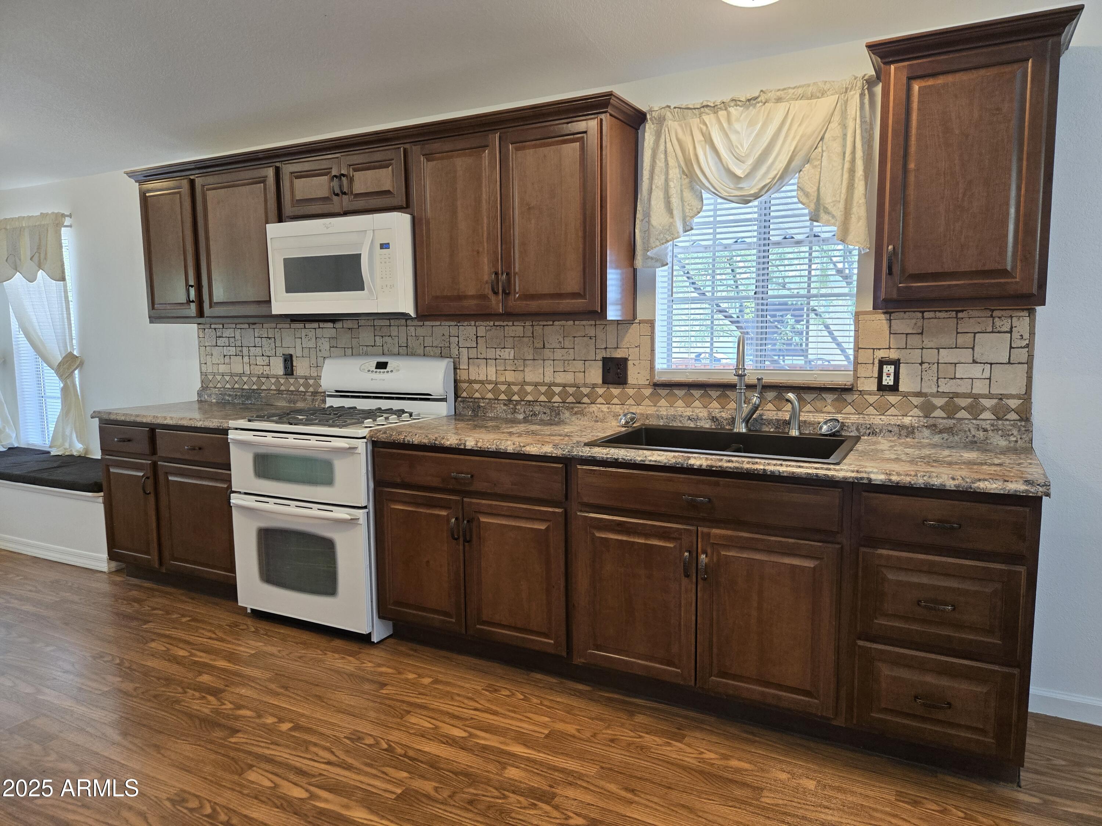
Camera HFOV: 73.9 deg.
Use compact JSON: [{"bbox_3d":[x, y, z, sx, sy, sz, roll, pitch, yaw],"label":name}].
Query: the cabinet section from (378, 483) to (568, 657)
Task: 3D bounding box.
[{"bbox_3d":[-0.196,0.573,3.068,0.885,0.565,0.570,3,7,27],"label":"cabinet section"}]

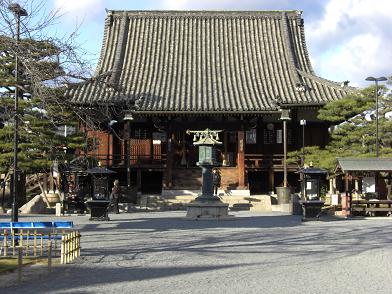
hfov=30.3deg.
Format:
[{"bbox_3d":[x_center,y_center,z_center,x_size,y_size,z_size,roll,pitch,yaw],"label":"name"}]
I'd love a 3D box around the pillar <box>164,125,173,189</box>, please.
[{"bbox_3d":[-1.341,0.430,36.000,0.340,3.293,0.340,0,-3,0],"label":"pillar"}]

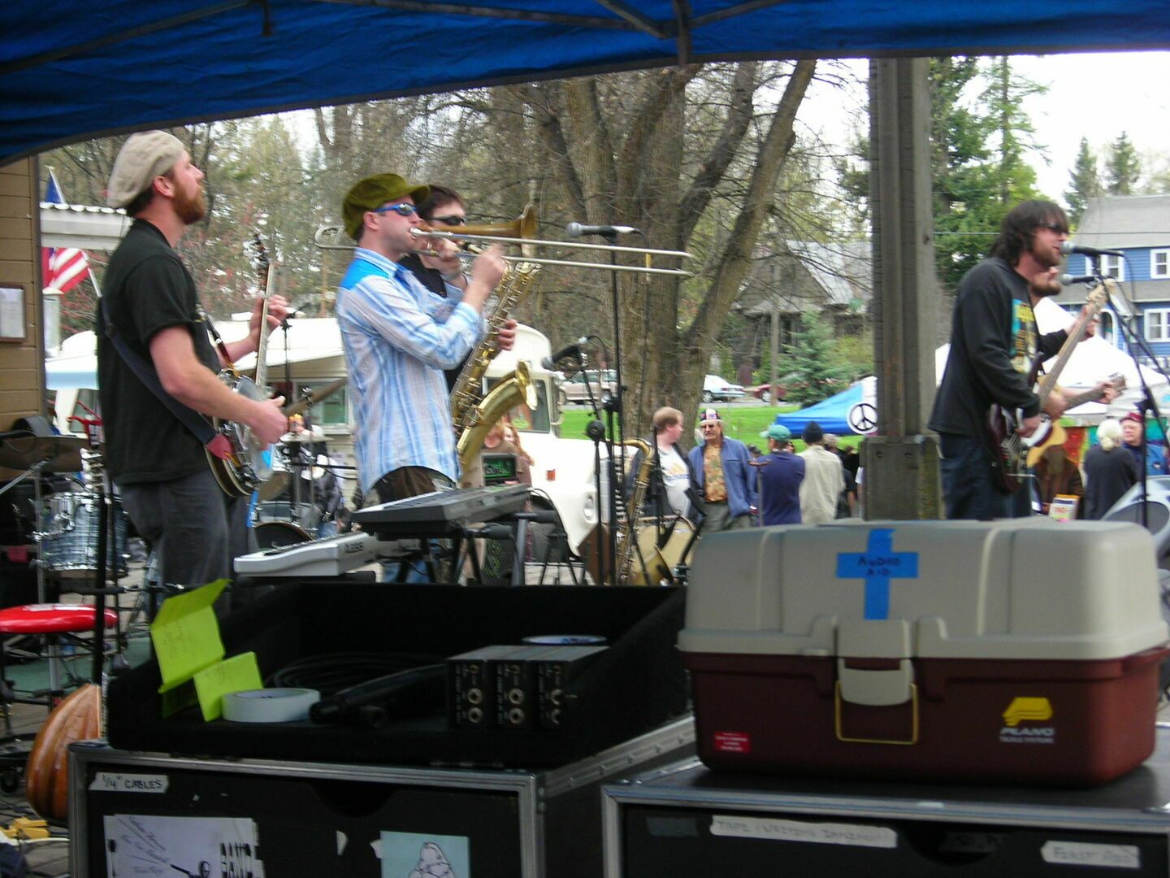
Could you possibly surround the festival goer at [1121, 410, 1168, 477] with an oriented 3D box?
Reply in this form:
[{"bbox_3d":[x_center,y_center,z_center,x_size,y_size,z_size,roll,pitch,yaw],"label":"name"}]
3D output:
[{"bbox_3d":[4.384,0.656,17.219,0.500,1.750,0.360,-1,1,20],"label":"festival goer"}]

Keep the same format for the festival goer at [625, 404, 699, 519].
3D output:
[{"bbox_3d":[0.590,0.650,16.200,0.520,1.780,0.360,-2,0,-38],"label":"festival goer"}]

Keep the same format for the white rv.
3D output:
[{"bbox_3d":[-2.770,0.140,26.400,7.100,3.000,2.400,-1,0,18],"label":"white rv"}]

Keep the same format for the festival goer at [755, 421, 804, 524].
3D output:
[{"bbox_3d":[1.914,0.734,21.219,0.490,1.760,0.350,-2,1,-11],"label":"festival goer"}]

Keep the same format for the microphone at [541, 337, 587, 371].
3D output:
[{"bbox_3d":[-0.071,-0.297,7.600,0.185,0.055,0.047,-31,0,0],"label":"microphone"}]

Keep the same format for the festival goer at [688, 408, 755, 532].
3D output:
[{"bbox_3d":[1.130,0.636,18.200,0.570,1.780,0.360,-2,0,9],"label":"festival goer"}]

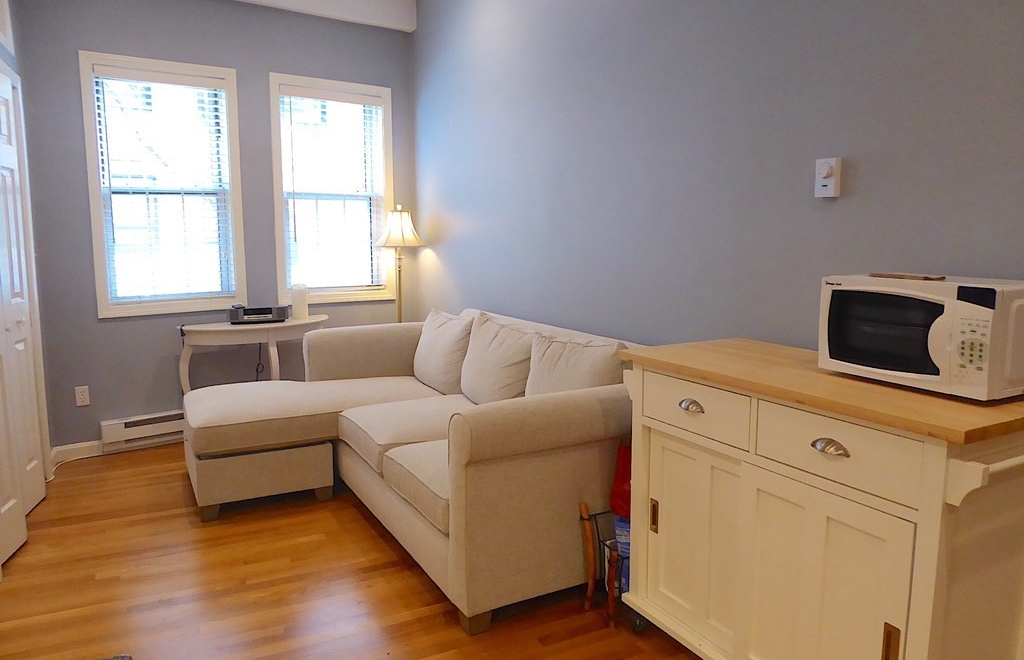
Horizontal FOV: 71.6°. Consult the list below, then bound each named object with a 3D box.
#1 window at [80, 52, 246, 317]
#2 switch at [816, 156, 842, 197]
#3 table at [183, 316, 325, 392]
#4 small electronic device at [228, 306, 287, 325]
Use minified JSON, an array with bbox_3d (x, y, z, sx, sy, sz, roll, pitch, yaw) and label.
[{"bbox_3d":[-2.106,-0.862,4.366,0.823,1.497,0.071,-4,8,-33],"label":"window"},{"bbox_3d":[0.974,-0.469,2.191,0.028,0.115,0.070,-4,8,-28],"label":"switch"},{"bbox_3d":[-1.569,0.347,4.563,0.965,0.759,0.406,-4,8,-33],"label":"table"},{"bbox_3d":[-1.603,-0.092,4.498,0.350,0.104,0.203,-4,8,-33],"label":"small electronic device"}]

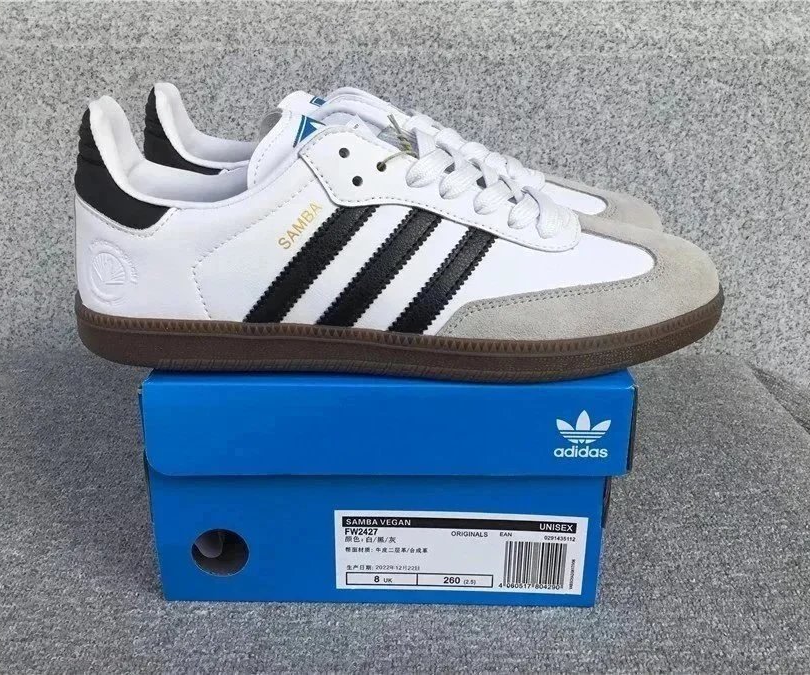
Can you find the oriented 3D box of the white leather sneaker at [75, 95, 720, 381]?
[{"bbox_3d":[-0.002,-0.049,0.348,0.290,0.109,0.102,-1,21,-1],"label":"white leather sneaker"}]

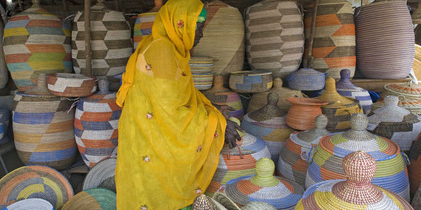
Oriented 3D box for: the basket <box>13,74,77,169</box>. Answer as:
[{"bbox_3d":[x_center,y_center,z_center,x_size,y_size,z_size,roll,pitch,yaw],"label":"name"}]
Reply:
[{"bbox_3d":[-1.208,0.106,2.155,0.410,0.660,0.410,0,9,0],"label":"basket"}]

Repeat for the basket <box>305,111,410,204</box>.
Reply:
[{"bbox_3d":[0.745,0.365,1.514,0.475,0.650,0.475,0,9,0],"label":"basket"}]

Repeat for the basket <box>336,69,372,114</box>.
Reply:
[{"bbox_3d":[1.030,-0.020,2.231,0.417,0.500,0.417,0,10,0],"label":"basket"}]

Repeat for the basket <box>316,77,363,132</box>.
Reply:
[{"bbox_3d":[0.813,0.055,1.919,0.351,0.470,0.351,0,10,0],"label":"basket"}]

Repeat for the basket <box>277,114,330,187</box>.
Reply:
[{"bbox_3d":[0.600,0.357,1.657,0.445,0.620,0.445,0,10,0],"label":"basket"}]

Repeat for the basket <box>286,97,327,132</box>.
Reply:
[{"bbox_3d":[0.589,0.065,1.788,0.254,0.180,0.254,0,10,0],"label":"basket"}]

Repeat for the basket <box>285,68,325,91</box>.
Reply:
[{"bbox_3d":[0.716,-0.194,2.214,0.285,0.165,0.285,0,9,0],"label":"basket"}]

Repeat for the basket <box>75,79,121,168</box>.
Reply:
[{"bbox_3d":[-0.769,0.117,2.123,0.422,0.618,0.422,0,10,0],"label":"basket"}]

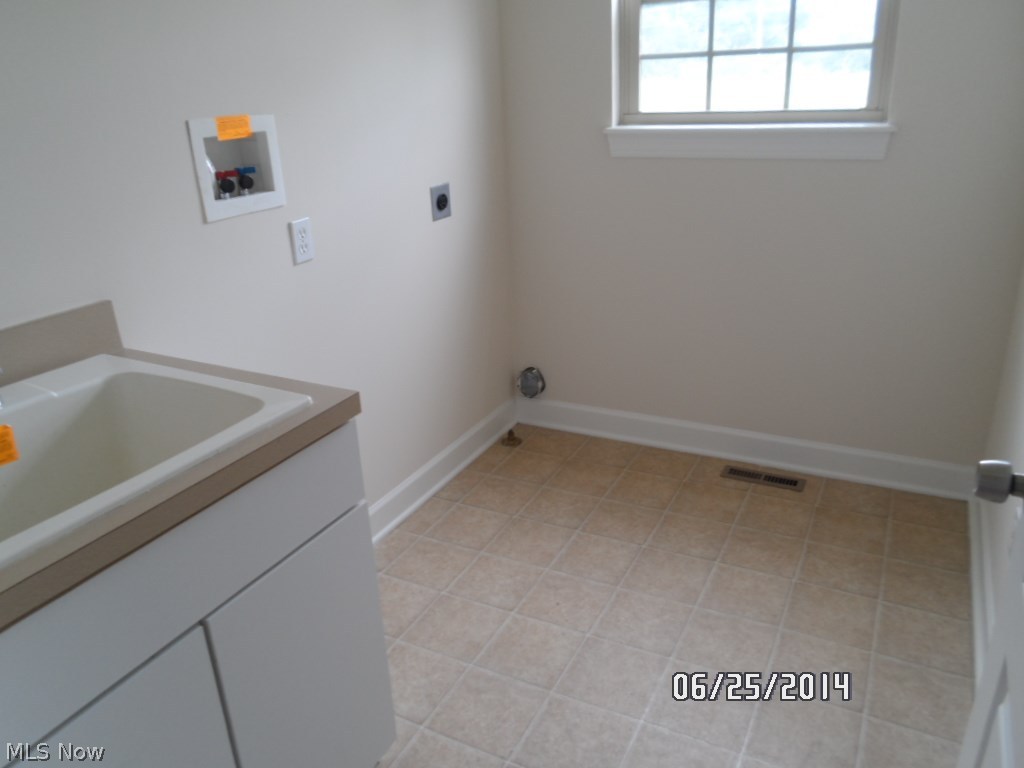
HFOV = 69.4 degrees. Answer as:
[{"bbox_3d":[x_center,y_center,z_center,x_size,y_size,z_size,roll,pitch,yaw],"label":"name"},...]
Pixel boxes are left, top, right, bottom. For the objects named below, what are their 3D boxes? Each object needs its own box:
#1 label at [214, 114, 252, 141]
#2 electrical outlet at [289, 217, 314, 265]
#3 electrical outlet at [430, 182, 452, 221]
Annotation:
[{"bbox_3d":[-0.653,-0.603,1.737,0.004,0.052,0.105,8,24,27],"label":"label"},{"bbox_3d":[-0.565,-0.386,1.994,0.009,0.115,0.071,8,24,27],"label":"electrical outlet"},{"bbox_3d":[-0.246,-0.628,2.560,0.009,0.115,0.114,8,24,27],"label":"electrical outlet"}]

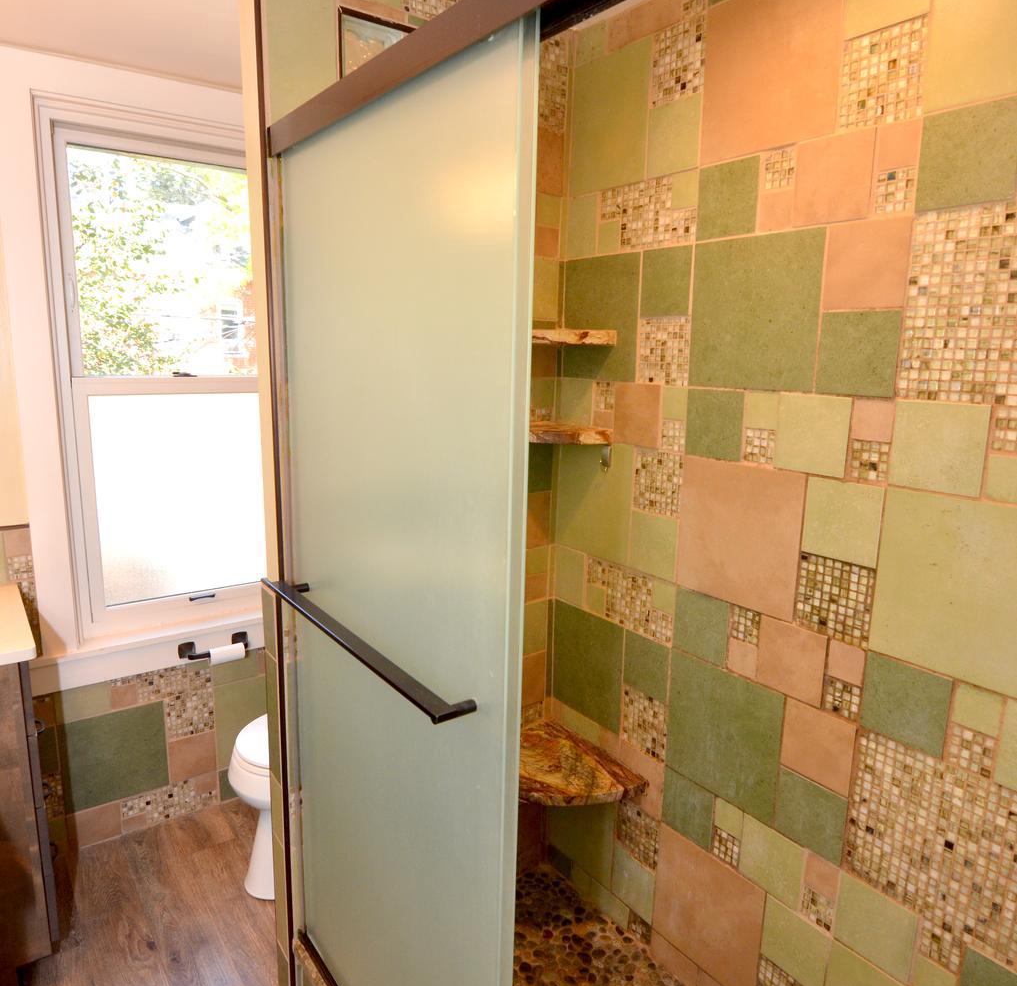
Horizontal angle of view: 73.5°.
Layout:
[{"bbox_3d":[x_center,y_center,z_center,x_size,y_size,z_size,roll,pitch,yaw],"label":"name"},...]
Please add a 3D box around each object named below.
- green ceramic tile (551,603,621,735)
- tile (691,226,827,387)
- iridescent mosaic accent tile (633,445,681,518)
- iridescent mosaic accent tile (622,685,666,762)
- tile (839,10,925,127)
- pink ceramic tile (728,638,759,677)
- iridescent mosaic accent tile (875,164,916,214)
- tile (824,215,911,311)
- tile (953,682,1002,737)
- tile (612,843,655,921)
[{"bbox_3d":[0.231,0.489,1.942,0.010,0.305,0.284,-6,12,-35],"label":"green ceramic tile"},{"bbox_3d":[0.508,-0.367,1.420,0.011,0.298,0.298,-6,12,-35],"label":"tile"},{"bbox_3d":[0.366,-0.028,1.670,0.008,0.150,0.150,-6,12,-35],"label":"iridescent mosaic accent tile"},{"bbox_3d":[0.356,0.596,1.780,0.011,0.149,0.149,-6,12,-35],"label":"iridescent mosaic accent tile"},{"bbox_3d":[0.638,-0.706,1.158,0.010,0.150,0.145,-6,13,-35],"label":"tile"},{"bbox_3d":[0.528,0.368,1.523,0.010,0.074,0.073,-7,13,-36],"label":"pink ceramic tile"},{"bbox_3d":[0.667,-0.521,1.174,0.012,0.074,0.072,-7,12,-36],"label":"iridescent mosaic accent tile"},{"bbox_3d":[0.640,-0.403,1.216,0.010,0.146,0.146,-8,14,-38],"label":"tile"},{"bbox_3d":[0.797,0.370,1.155,0.010,0.072,0.072,-7,13,-36],"label":"tile"},{"bbox_3d":[0.343,1.061,1.854,0.010,0.146,0.146,-8,14,-38],"label":"tile"}]

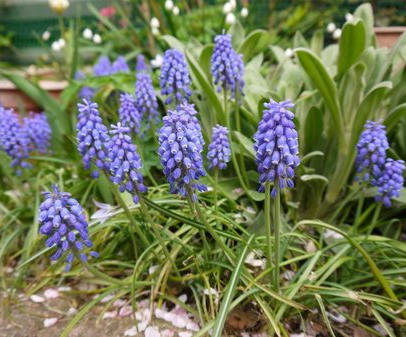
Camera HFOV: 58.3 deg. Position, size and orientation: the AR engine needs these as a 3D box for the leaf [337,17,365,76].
[{"bbox_3d":[0.185,-0.148,0.450,0.033,0.073,0.018,3,24,-1],"label":"leaf"}]

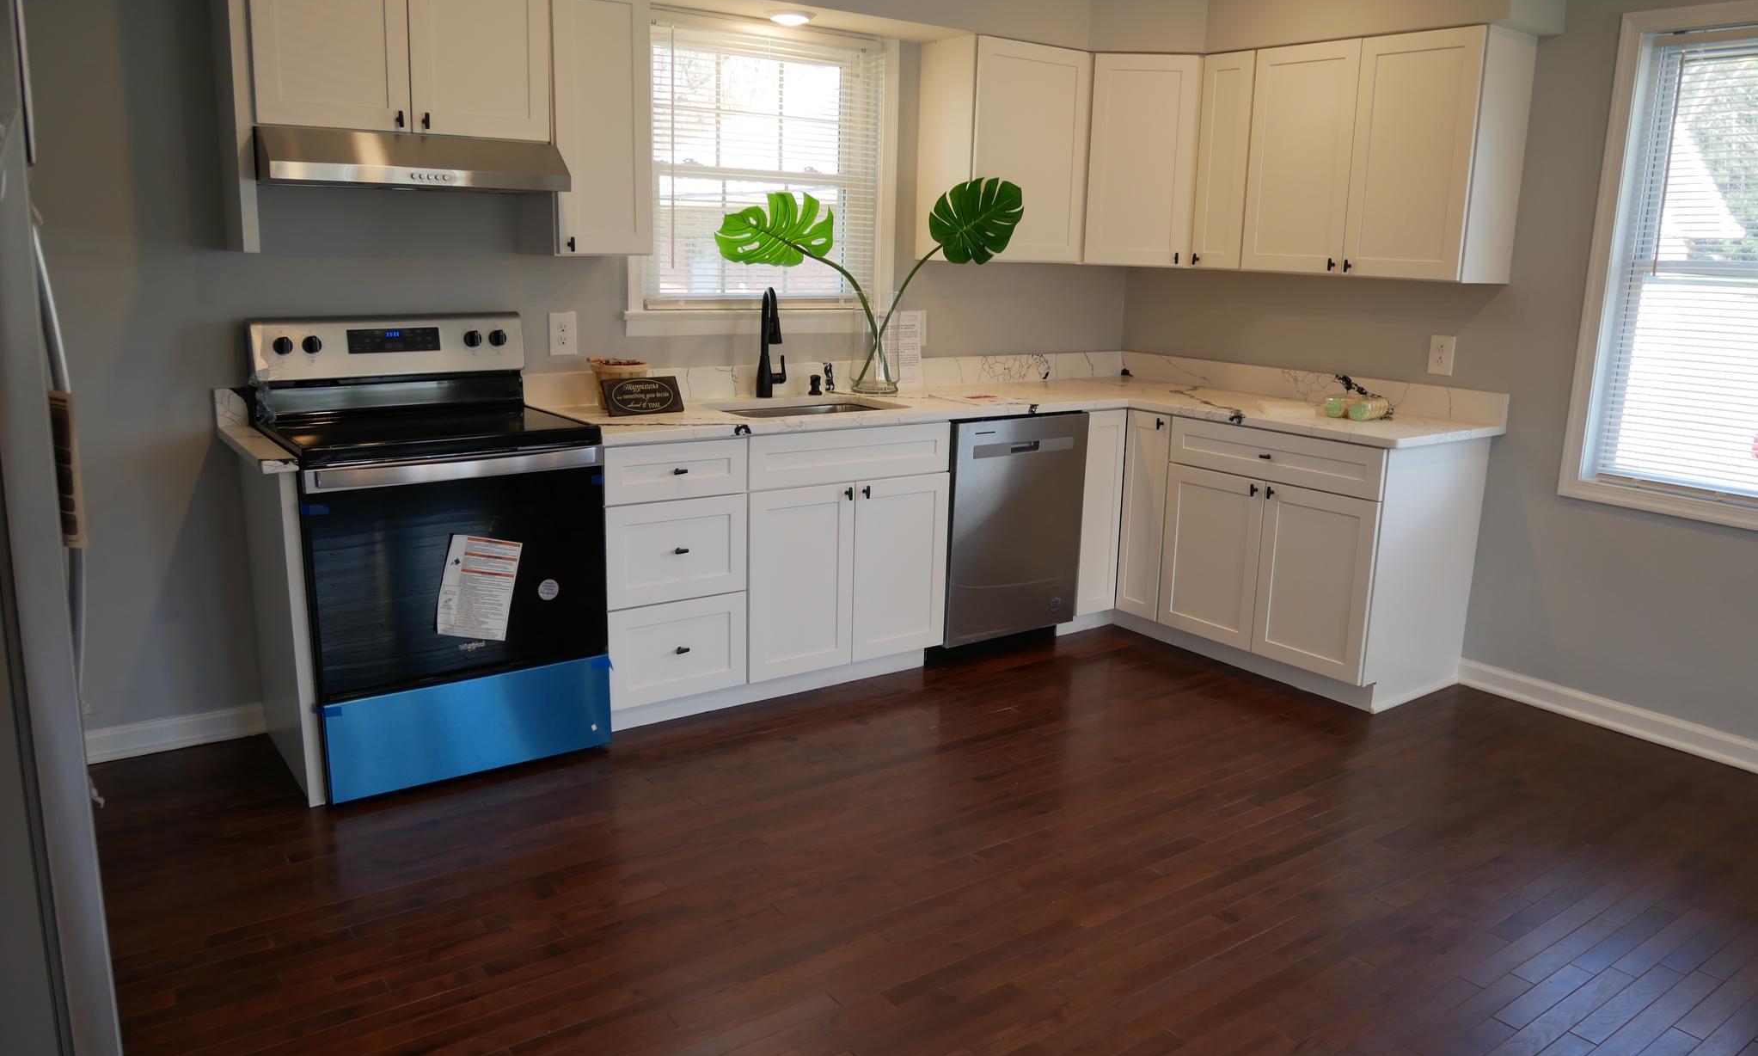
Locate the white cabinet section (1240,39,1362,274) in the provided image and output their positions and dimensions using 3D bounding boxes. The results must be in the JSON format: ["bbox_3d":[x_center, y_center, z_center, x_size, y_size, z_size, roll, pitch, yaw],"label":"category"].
[{"bbox_3d":[1.534,-1.254,4.190,0.318,0.763,0.423,-7,15,-35],"label":"white cabinet section"}]

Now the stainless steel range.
[{"bbox_3d":[-1.219,0.044,3.337,0.760,1.188,0.694,-8,15,-35],"label":"stainless steel range"}]

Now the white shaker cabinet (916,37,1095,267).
[{"bbox_3d":[0.461,-1.366,4.546,0.555,0.747,0.321,-8,16,-35],"label":"white shaker cabinet"}]

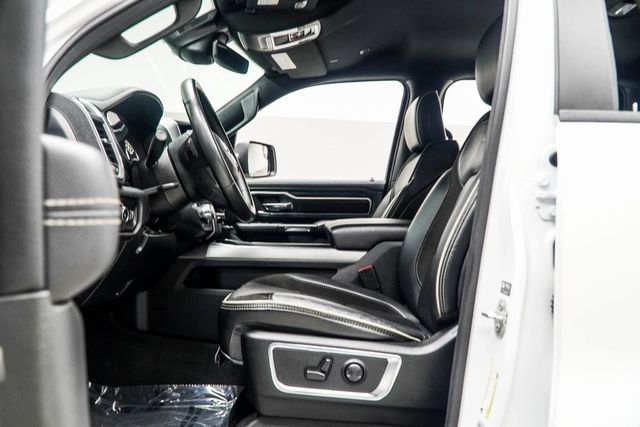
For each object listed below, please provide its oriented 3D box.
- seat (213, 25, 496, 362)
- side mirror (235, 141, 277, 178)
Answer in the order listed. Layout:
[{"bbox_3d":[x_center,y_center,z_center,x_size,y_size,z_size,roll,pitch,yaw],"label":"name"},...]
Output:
[{"bbox_3d":[0.165,-0.090,1.410,0.790,0.850,0.540,1,1,-3],"label":"seat"},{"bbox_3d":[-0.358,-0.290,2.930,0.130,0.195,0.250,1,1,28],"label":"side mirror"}]

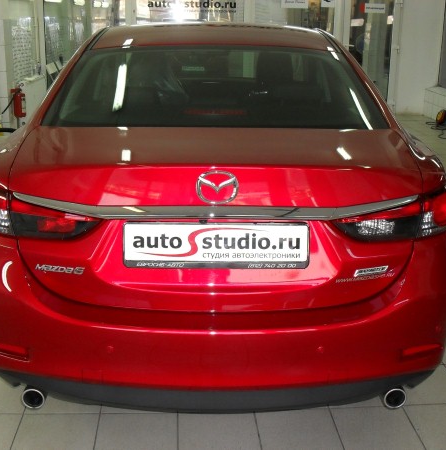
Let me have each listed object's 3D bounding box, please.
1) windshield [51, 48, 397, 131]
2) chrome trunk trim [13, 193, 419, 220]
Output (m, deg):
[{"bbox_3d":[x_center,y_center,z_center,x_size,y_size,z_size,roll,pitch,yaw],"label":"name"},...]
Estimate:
[{"bbox_3d":[-0.022,-0.525,2.340,1.250,0.140,0.700,1,38,-1],"label":"windshield"},{"bbox_3d":[-0.014,-0.058,1.715,1.205,0.058,0.170,1,19,-1],"label":"chrome trunk trim"}]

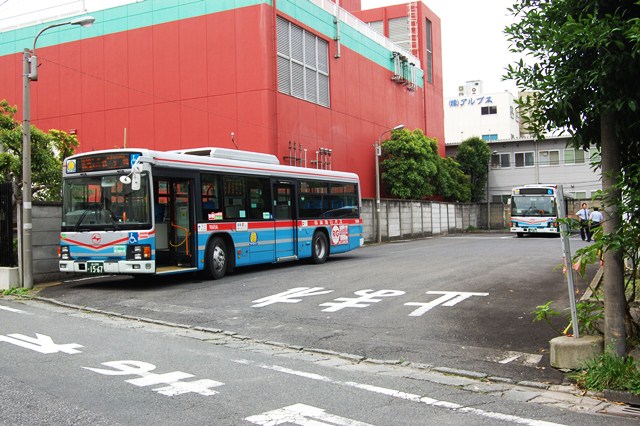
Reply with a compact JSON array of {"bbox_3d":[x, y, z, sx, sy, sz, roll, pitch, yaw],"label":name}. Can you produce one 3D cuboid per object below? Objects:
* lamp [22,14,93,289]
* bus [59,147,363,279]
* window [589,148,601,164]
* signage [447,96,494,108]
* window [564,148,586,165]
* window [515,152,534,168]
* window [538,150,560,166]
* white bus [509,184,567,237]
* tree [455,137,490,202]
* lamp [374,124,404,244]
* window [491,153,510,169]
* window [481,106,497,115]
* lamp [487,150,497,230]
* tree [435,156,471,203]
[{"bbox_3d":[-5.384,-1.183,14.163,1.650,5.420,0.300,-2,-1,14],"label":"lamp"},{"bbox_3d":[-2.028,-0.014,18.415,2.490,3.000,10.350,-2,-1,27],"label":"bus"},{"bbox_3d":[20.312,-4.132,50.275,1.550,1.198,0.100,-2,-2,19],"label":"window"},{"bbox_3d":[16.343,-11.939,74.981,4.637,0.900,0.100,-2,-2,19],"label":"signage"},{"bbox_3d":[18.691,-4.080,50.849,1.551,1.234,0.100,-2,-2,19],"label":"window"},{"bbox_3d":[15.828,-4.084,53.500,1.500,1.200,0.150,-2,-1,26],"label":"window"},{"bbox_3d":[17.046,-4.019,51.432,1.523,1.241,0.100,-2,-2,19],"label":"window"},{"bbox_3d":[13.562,-0.107,42.142,2.490,3.000,10.700,-2,-1,23],"label":"white bus"},{"bbox_3d":[10.489,-2.022,47.500,2.468,6.443,2.468,-2,-2,19],"label":"tree"},{"bbox_3d":[3.475,-1.389,34.046,1.500,5.720,0.300,-2,-1,27],"label":"lamp"},{"bbox_3d":[13.748,-3.921,52.600,1.497,1.238,0.100,-2,-2,19],"label":"window"},{"bbox_3d":[18.591,-11.188,76.000,1.720,0.950,0.150,-2,-1,23],"label":"window"},{"bbox_3d":[12.938,-1.694,51.971,0.300,5.910,1.400,-1,-1,-18],"label":"lamp"},{"bbox_3d":[9.543,-1.197,49.460,2.600,5.610,2.600,-2,-1,27],"label":"tree"}]

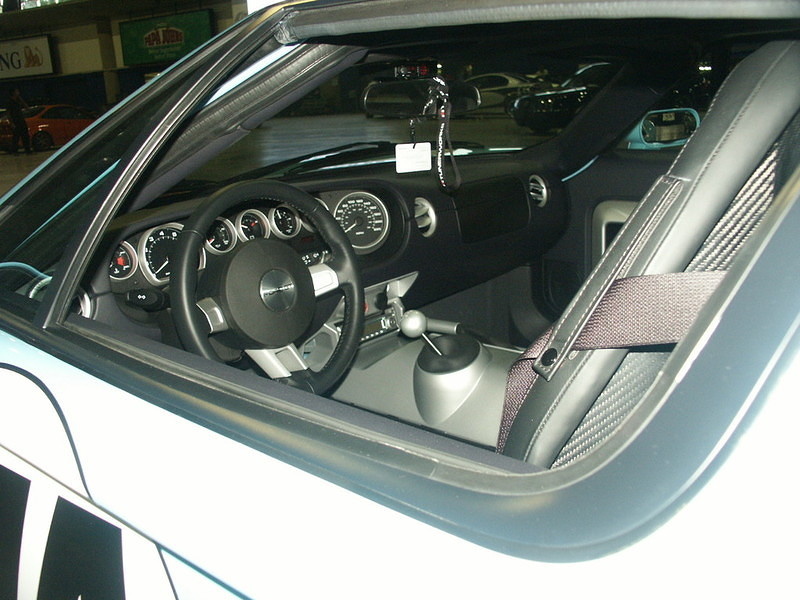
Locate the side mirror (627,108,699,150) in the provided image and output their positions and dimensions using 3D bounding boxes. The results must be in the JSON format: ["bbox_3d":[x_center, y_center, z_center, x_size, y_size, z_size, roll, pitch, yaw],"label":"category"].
[{"bbox_3d":[0.703,-0.453,2.150,0.215,0.115,0.120,-12,13,-31],"label":"side mirror"}]

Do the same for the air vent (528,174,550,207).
[{"bbox_3d":[0.325,-0.260,1.936,0.080,0.080,0.035,-17,10,-43],"label":"air vent"}]

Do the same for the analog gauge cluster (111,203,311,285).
[{"bbox_3d":[-0.321,-0.095,1.425,0.385,0.112,0.055,-14,3,-38],"label":"analog gauge cluster"}]

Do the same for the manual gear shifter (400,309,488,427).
[{"bbox_3d":[0.081,0.116,1.544,0.135,0.195,0.160,-15,18,-39],"label":"manual gear shifter"}]

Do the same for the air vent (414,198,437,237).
[{"bbox_3d":[0.046,-0.174,1.696,0.080,0.080,0.035,-17,10,-43],"label":"air vent"}]

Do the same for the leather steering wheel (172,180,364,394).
[{"bbox_3d":[-0.207,-0.007,1.307,0.370,0.370,0.085,-16,4,-41],"label":"leather steering wheel"}]

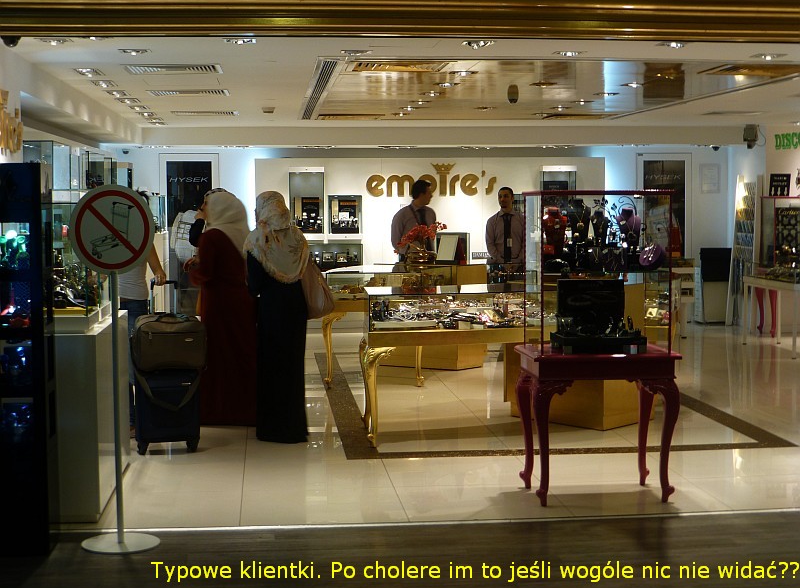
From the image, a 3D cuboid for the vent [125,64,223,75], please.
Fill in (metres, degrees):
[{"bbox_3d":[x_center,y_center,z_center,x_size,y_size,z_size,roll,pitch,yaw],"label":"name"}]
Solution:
[{"bbox_3d":[-1.435,-1.429,8.490,0.608,0.050,0.597,-1,4,-6],"label":"vent"}]

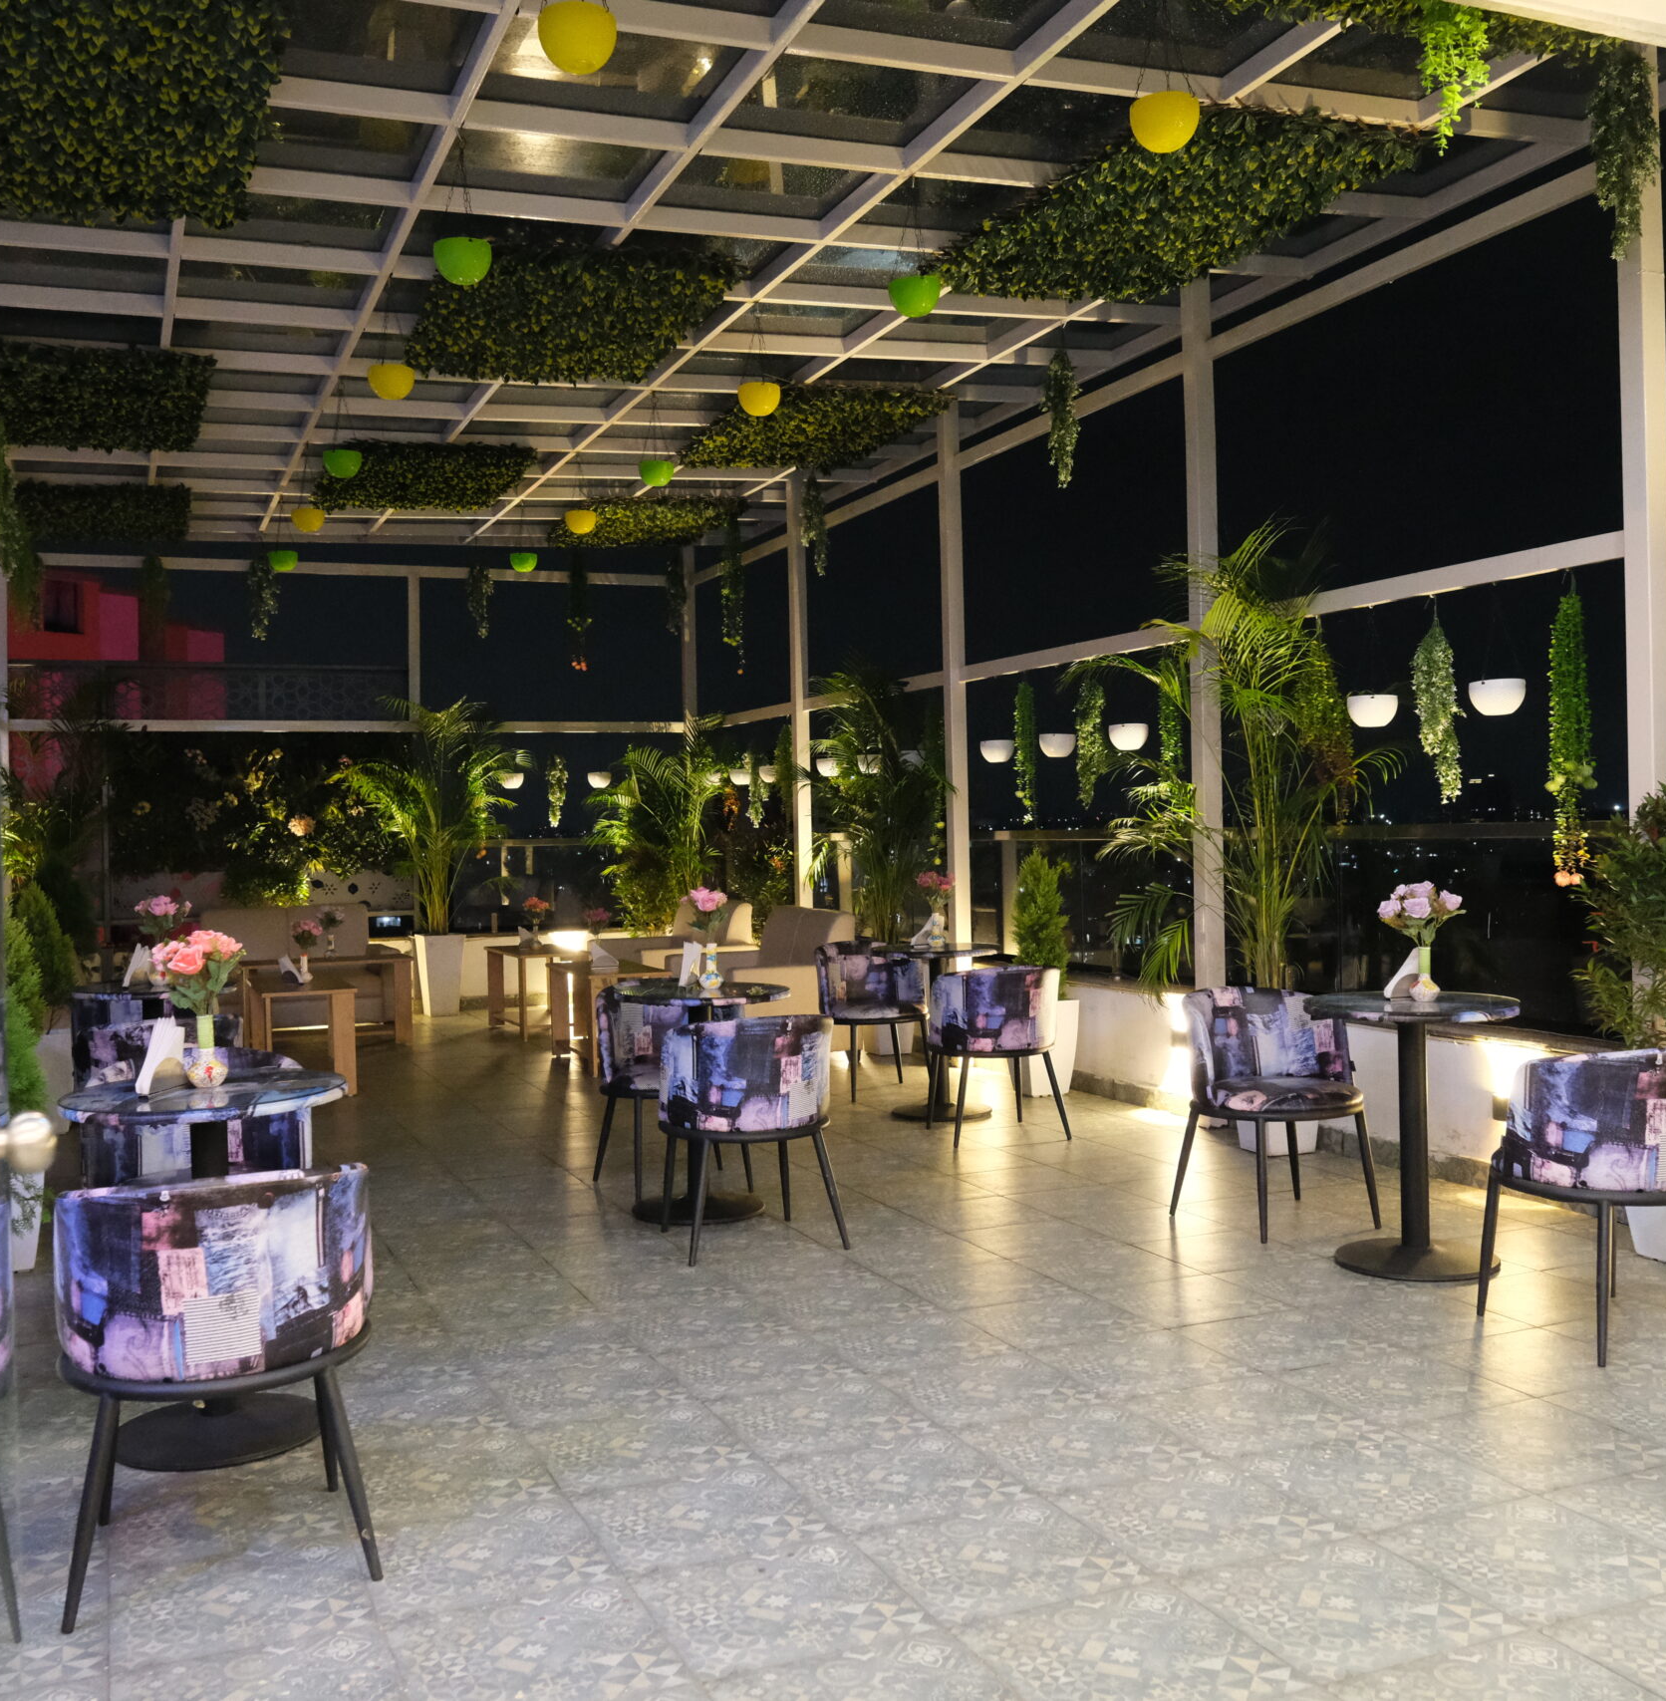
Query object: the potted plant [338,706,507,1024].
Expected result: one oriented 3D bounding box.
[{"bbox_3d":[-2.951,0.046,12.342,1.206,2.286,1.106,-2,1,-13],"label":"potted plant"}]

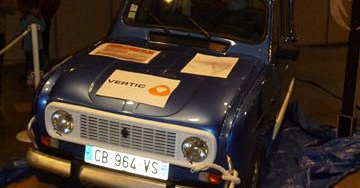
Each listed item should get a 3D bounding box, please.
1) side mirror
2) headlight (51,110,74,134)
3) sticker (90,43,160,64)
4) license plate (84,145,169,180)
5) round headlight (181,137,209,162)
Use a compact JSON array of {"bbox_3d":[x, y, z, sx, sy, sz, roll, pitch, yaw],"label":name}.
[{"bbox_3d":[0.811,-0.302,3.720,0.165,0.105,0.070,10,21,16],"label":"side mirror"},{"bbox_3d":[-0.679,0.158,2.926,0.147,0.147,0.080,10,21,16],"label":"headlight"},{"bbox_3d":[-0.378,-0.286,3.447,0.420,0.015,0.290,8,22,12],"label":"sticker"},{"bbox_3d":[-0.311,0.391,2.864,0.520,0.110,0.012,10,21,16],"label":"license plate"},{"bbox_3d":[0.088,0.290,2.708,0.147,0.147,0.080,10,21,16],"label":"round headlight"}]

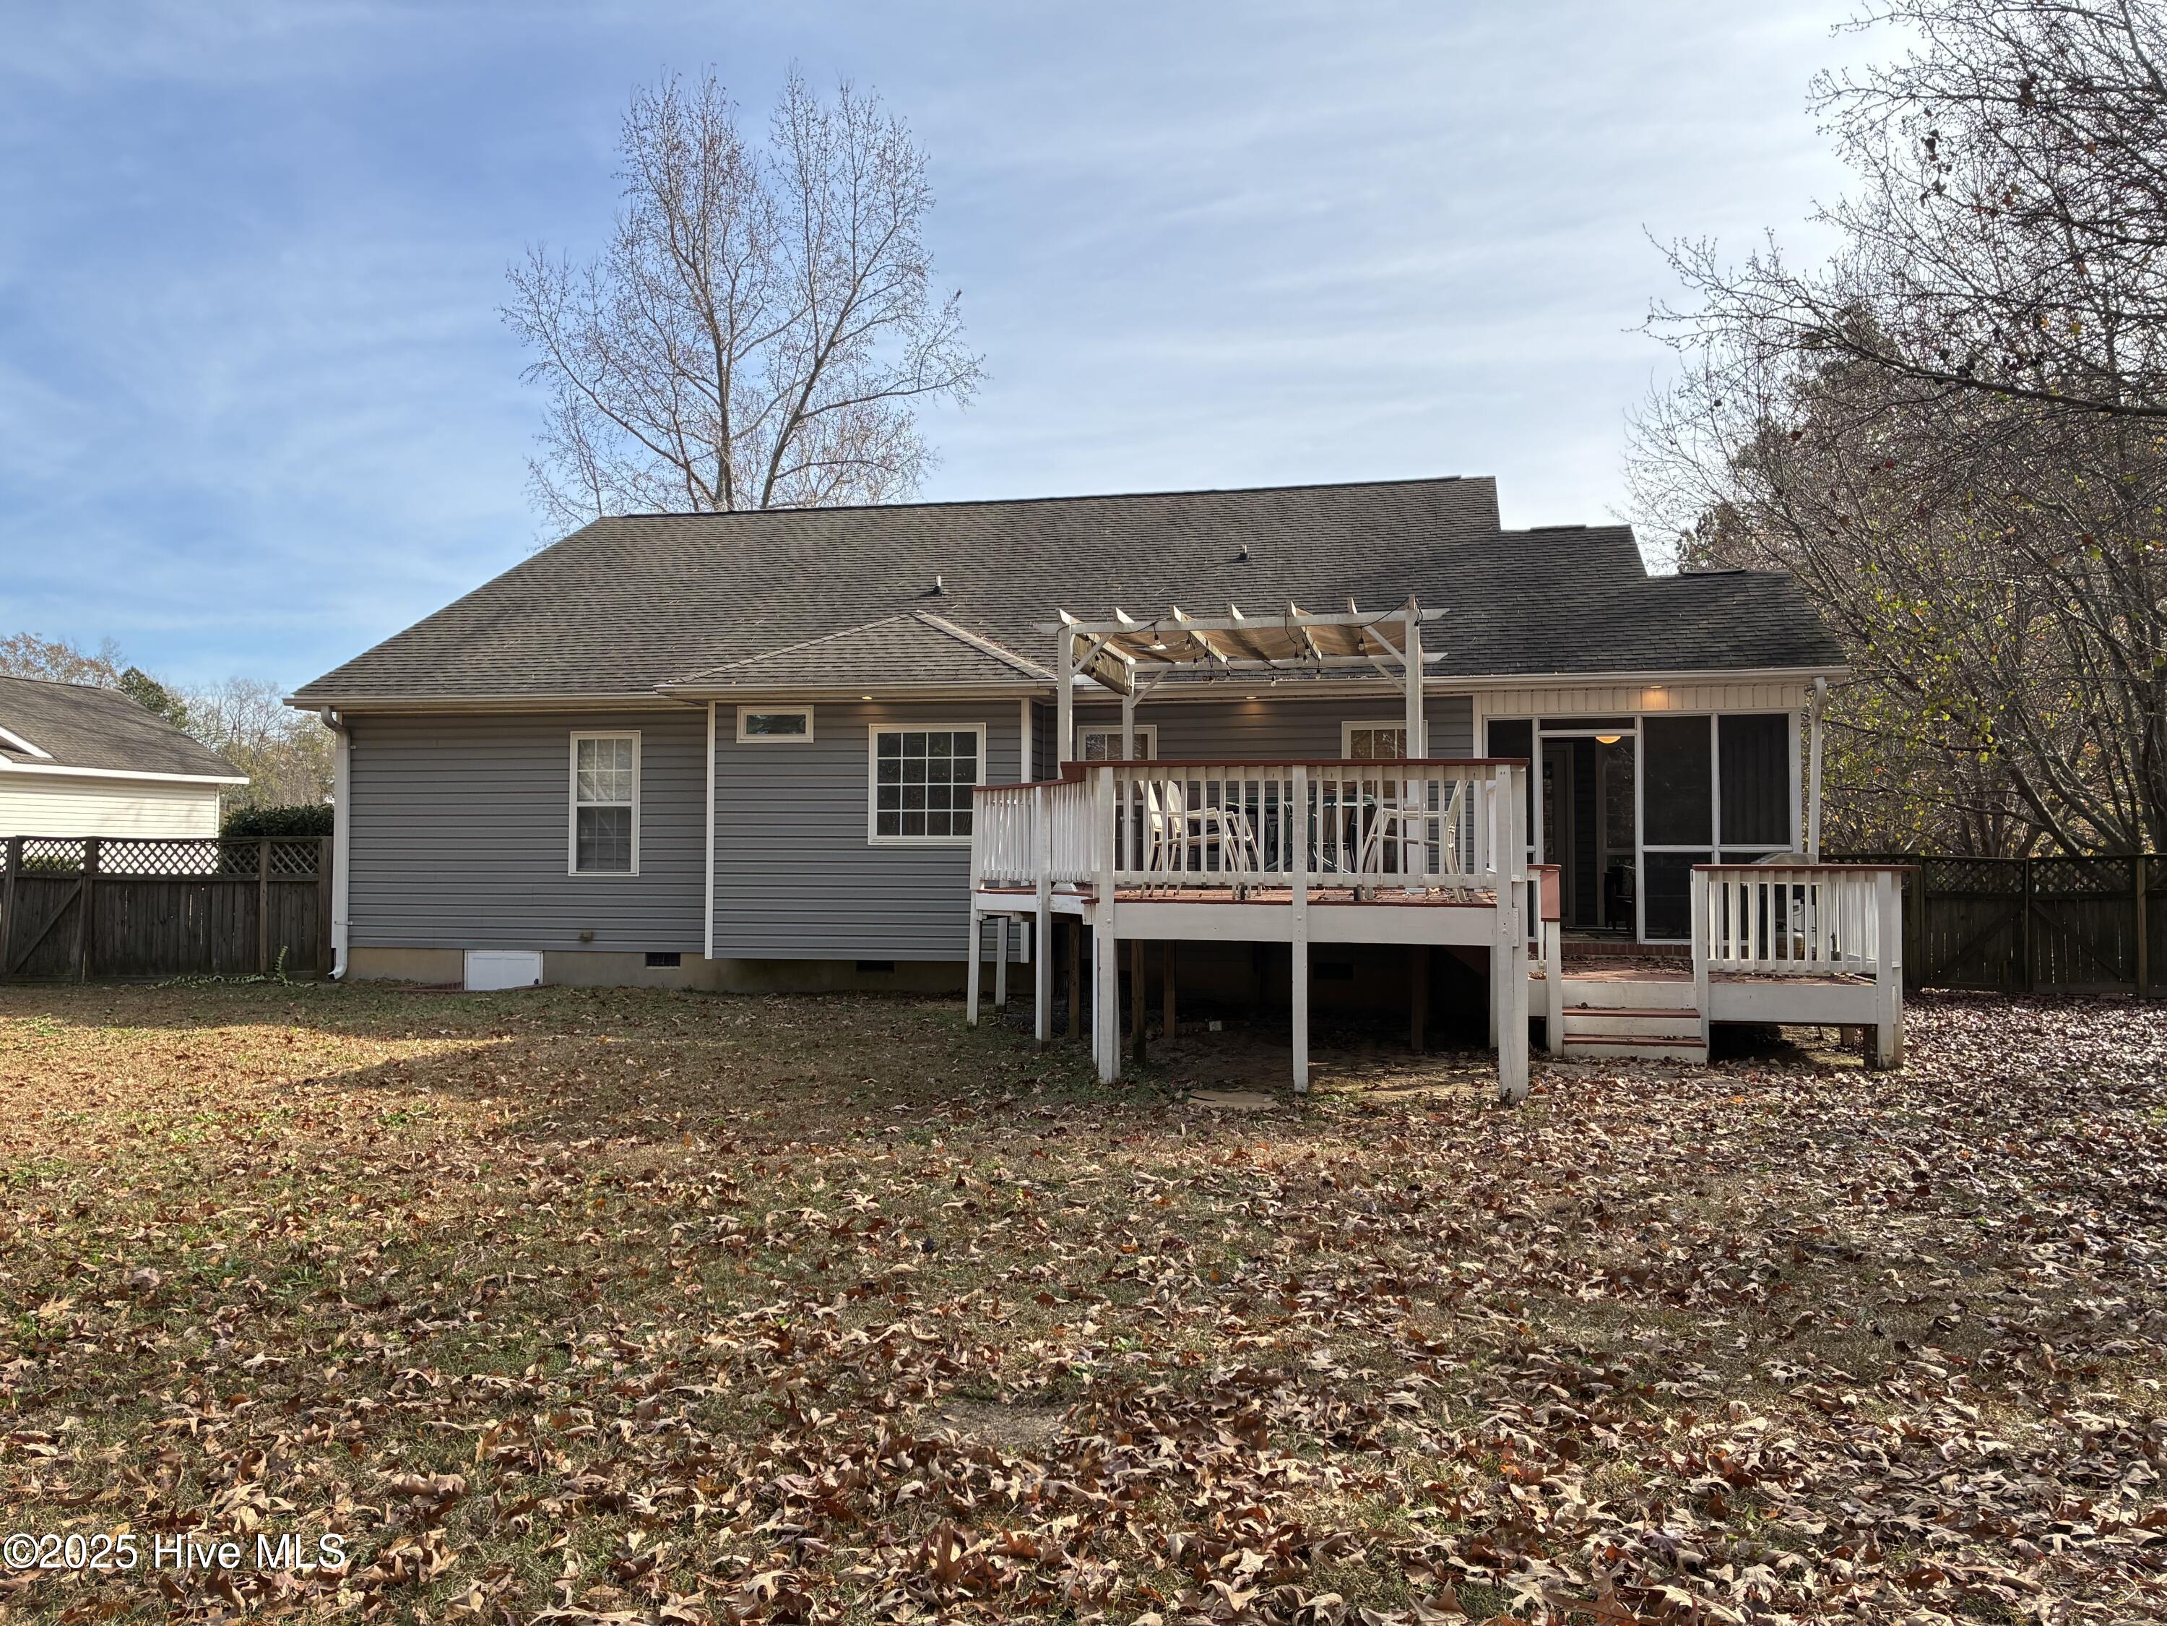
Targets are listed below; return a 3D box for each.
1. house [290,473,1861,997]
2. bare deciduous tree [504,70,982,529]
[{"bbox_3d":[0.544,-1.304,23.456,16.700,6.770,13.500,0,-2,13],"label":"house"},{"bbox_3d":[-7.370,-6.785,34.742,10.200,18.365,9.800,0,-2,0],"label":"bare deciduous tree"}]

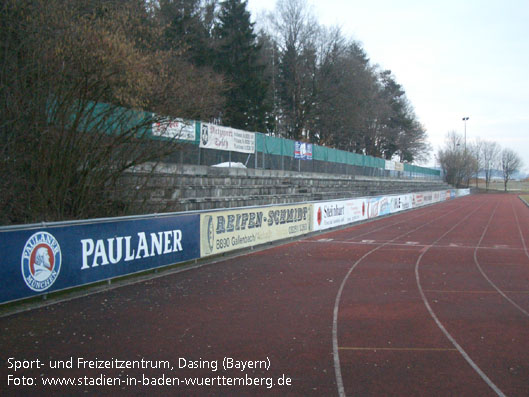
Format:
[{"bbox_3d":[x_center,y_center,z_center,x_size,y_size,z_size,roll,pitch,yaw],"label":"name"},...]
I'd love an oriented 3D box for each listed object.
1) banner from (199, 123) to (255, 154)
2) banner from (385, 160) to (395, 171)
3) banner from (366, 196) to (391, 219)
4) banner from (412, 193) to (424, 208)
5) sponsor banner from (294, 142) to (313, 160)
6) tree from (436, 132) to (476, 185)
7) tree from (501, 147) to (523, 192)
[{"bbox_3d":[-1.493,-2.614,27.819,0.040,1.025,5.758,1,1,21],"label":"banner"},{"bbox_3d":[13.082,-3.405,65.242,0.040,0.978,5.958,1,1,21],"label":"banner"},{"bbox_3d":[5.737,0.404,31.381,0.050,0.940,5.909,1,1,21],"label":"banner"},{"bbox_3d":[10.981,0.128,44.847,0.050,0.940,6.482,1,1,21],"label":"banner"},{"bbox_3d":[2.371,-2.851,37.738,0.040,1.006,3.576,1,1,21],"label":"sponsor banner"},{"bbox_3d":[41.402,-7.897,134.880,8.617,12.637,8.617,0,1,0],"label":"tree"},{"bbox_3d":[63.094,-7.177,159.907,5.617,11.174,5.617,0,1,0],"label":"tree"}]

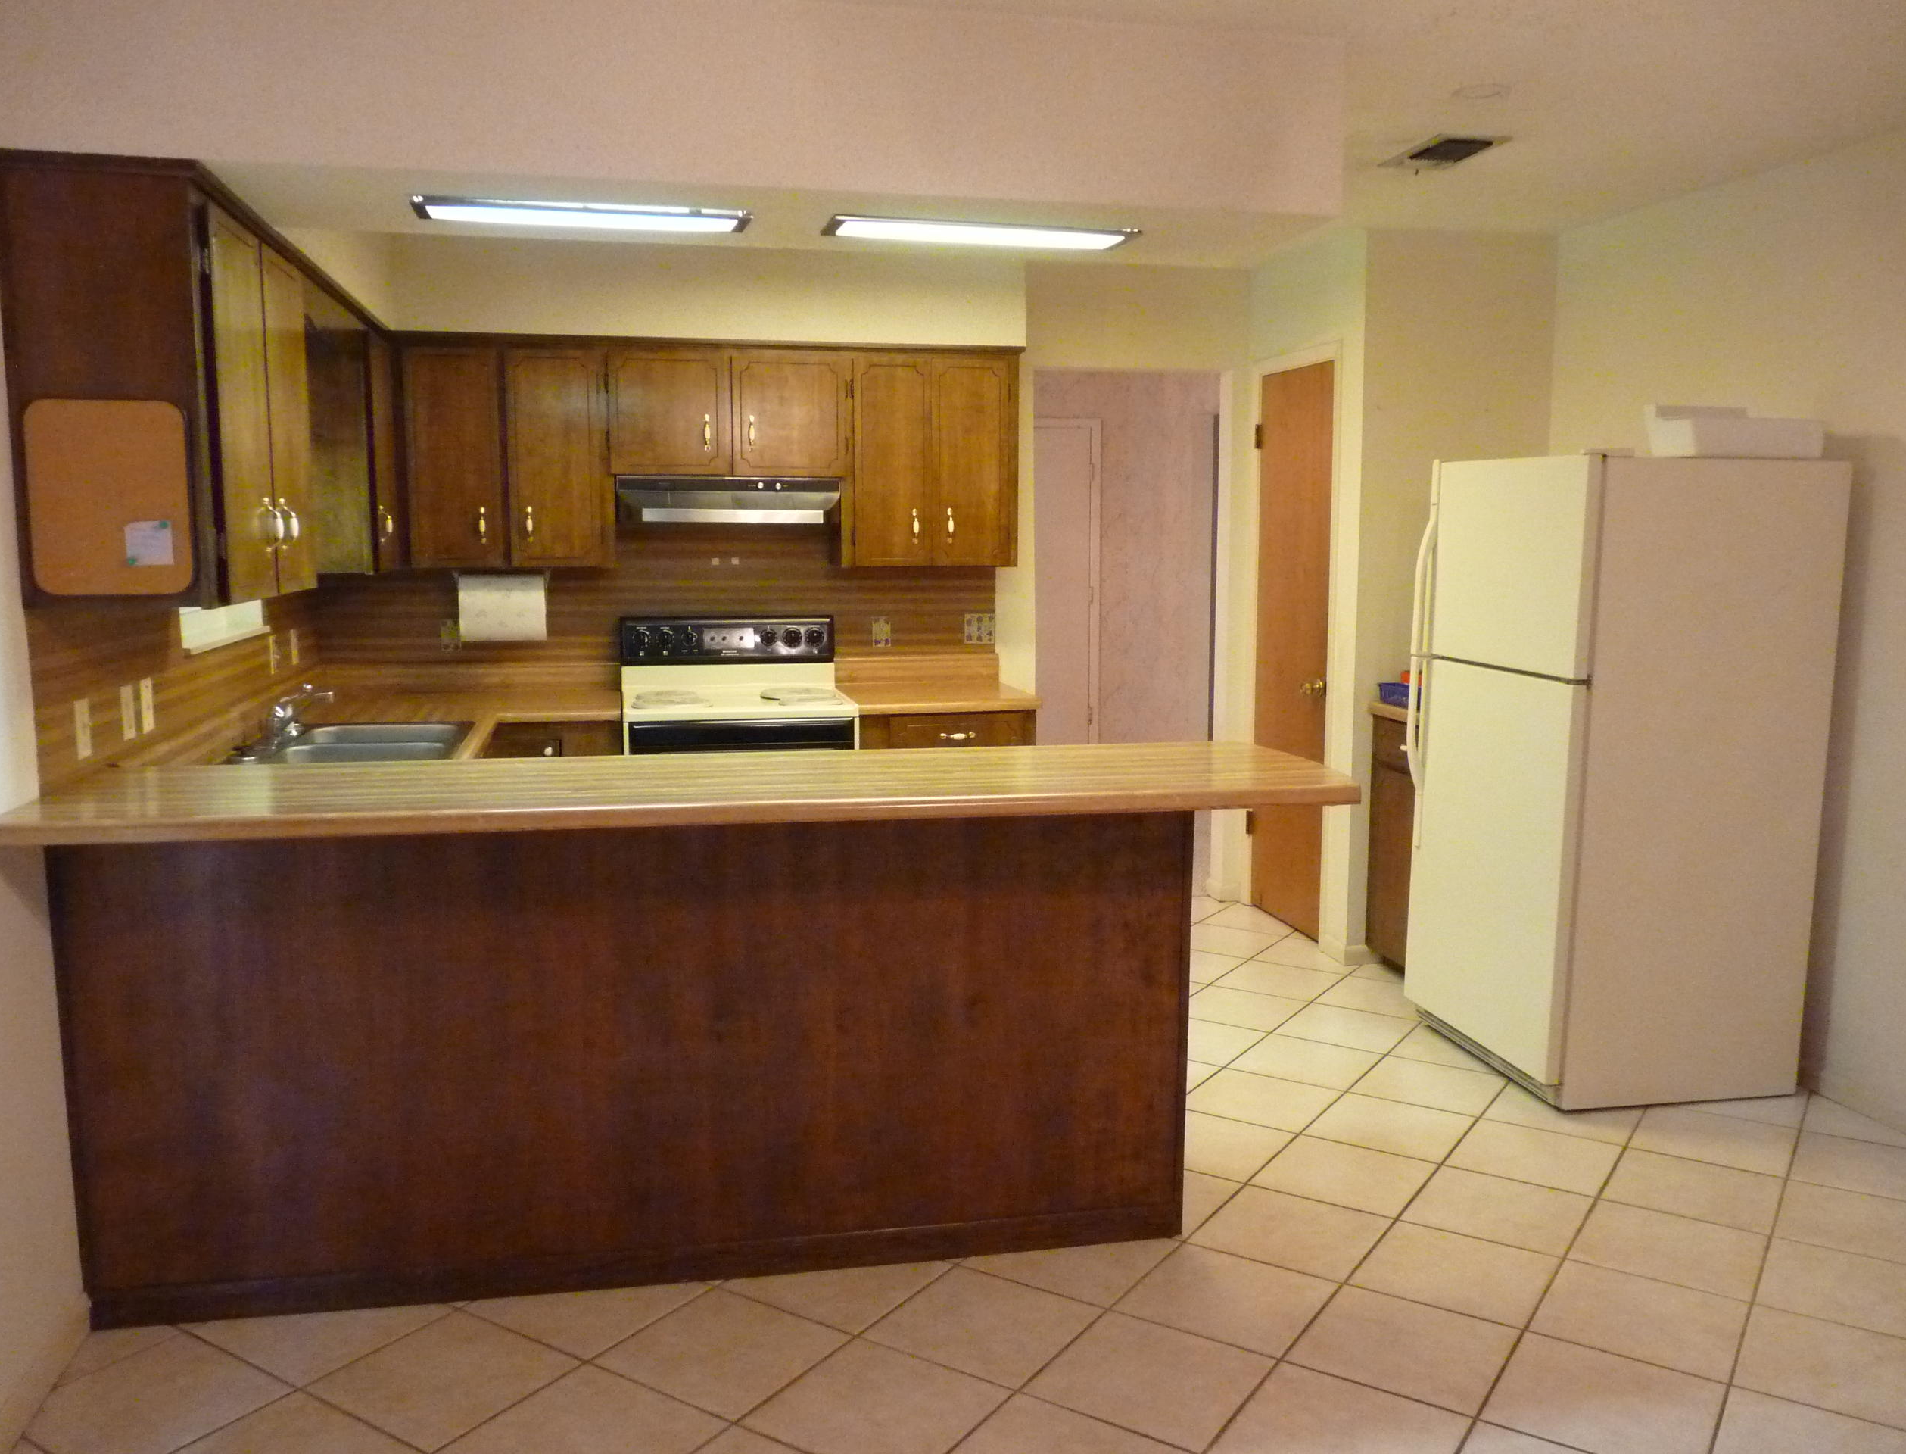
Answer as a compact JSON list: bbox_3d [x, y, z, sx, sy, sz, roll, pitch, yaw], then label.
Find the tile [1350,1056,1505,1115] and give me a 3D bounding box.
[{"bbox_3d":[1.269,0.957,4.015,0.333,0.010,0.333,4,8,33],"label":"tile"}]

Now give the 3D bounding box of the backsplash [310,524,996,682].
[{"bbox_3d":[-1.020,-0.439,5.411,2.423,0.566,0.015,-1,7,-12],"label":"backsplash"}]

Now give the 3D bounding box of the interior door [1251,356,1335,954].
[{"bbox_3d":[1.261,-0.279,5.576,0.036,2.035,0.605,-1,7,-12],"label":"interior door"}]

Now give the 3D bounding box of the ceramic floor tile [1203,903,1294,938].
[{"bbox_3d":[1.163,0.754,5.693,0.331,0.010,0.331,4,8,33],"label":"ceramic floor tile"}]

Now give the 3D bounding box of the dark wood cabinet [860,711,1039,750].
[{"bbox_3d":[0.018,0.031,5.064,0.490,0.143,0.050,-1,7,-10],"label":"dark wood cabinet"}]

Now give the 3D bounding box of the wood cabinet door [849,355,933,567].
[{"bbox_3d":[-0.205,-0.901,5.182,0.267,0.700,0.020,-1,7,-10],"label":"wood cabinet door"}]

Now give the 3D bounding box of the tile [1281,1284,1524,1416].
[{"bbox_3d":[0.809,1.111,2.703,0.331,0.010,0.331,5,8,33],"label":"tile"}]

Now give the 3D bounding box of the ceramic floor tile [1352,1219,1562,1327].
[{"bbox_3d":[0.997,1.080,2.992,0.331,0.010,0.331,4,8,33],"label":"ceramic floor tile"}]

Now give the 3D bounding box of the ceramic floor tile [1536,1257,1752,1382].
[{"bbox_3d":[1.274,1.100,2.801,0.331,0.010,0.331,5,8,33],"label":"ceramic floor tile"}]

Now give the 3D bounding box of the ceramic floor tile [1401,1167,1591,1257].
[{"bbox_3d":[1.175,1.042,3.259,0.331,0.010,0.331,5,8,33],"label":"ceramic floor tile"}]

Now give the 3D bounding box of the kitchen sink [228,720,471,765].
[{"bbox_3d":[-1.560,0.132,3.901,0.550,0.190,0.840,-1,7,-12],"label":"kitchen sink"}]

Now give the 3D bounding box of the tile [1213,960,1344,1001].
[{"bbox_3d":[1.075,0.844,4.947,0.331,0.010,0.331,4,8,33],"label":"tile"}]

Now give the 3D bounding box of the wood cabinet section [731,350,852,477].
[{"bbox_3d":[-0.552,-1.055,5.128,0.391,0.408,0.040,-1,7,-10],"label":"wood cabinet section"}]

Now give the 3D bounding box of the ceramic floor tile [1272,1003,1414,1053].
[{"bbox_3d":[1.168,0.900,4.483,0.333,0.010,0.333,4,8,33],"label":"ceramic floor tile"}]

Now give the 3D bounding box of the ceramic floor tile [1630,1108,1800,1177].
[{"bbox_3d":[1.836,1.001,3.650,0.333,0.010,0.333,4,8,33],"label":"ceramic floor tile"}]

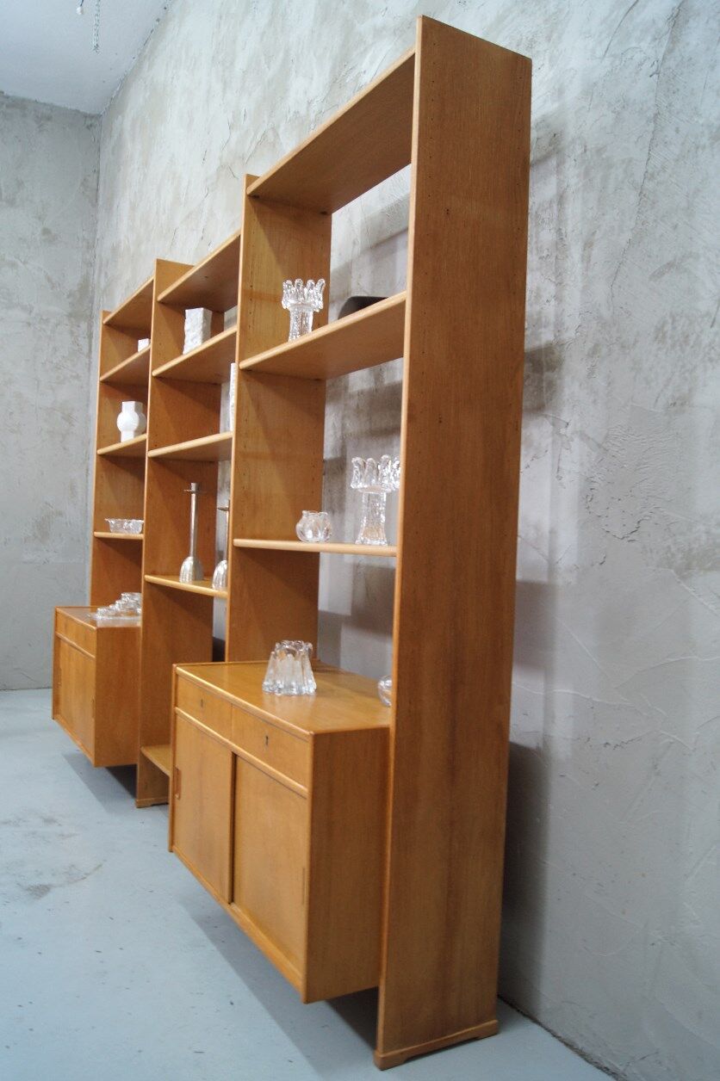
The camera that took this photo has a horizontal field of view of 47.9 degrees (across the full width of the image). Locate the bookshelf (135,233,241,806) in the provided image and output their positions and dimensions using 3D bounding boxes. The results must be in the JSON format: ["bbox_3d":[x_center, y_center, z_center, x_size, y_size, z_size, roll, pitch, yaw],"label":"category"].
[{"bbox_3d":[-0.443,-0.016,2.623,0.269,1.950,0.814,2,0,-31],"label":"bookshelf"}]

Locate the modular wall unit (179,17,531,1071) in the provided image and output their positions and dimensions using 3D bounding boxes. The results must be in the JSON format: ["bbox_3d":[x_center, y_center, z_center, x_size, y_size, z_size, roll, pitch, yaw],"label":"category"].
[{"bbox_3d":[-0.087,-0.001,1.924,0.434,2.000,0.858,2,0,-31],"label":"modular wall unit"}]

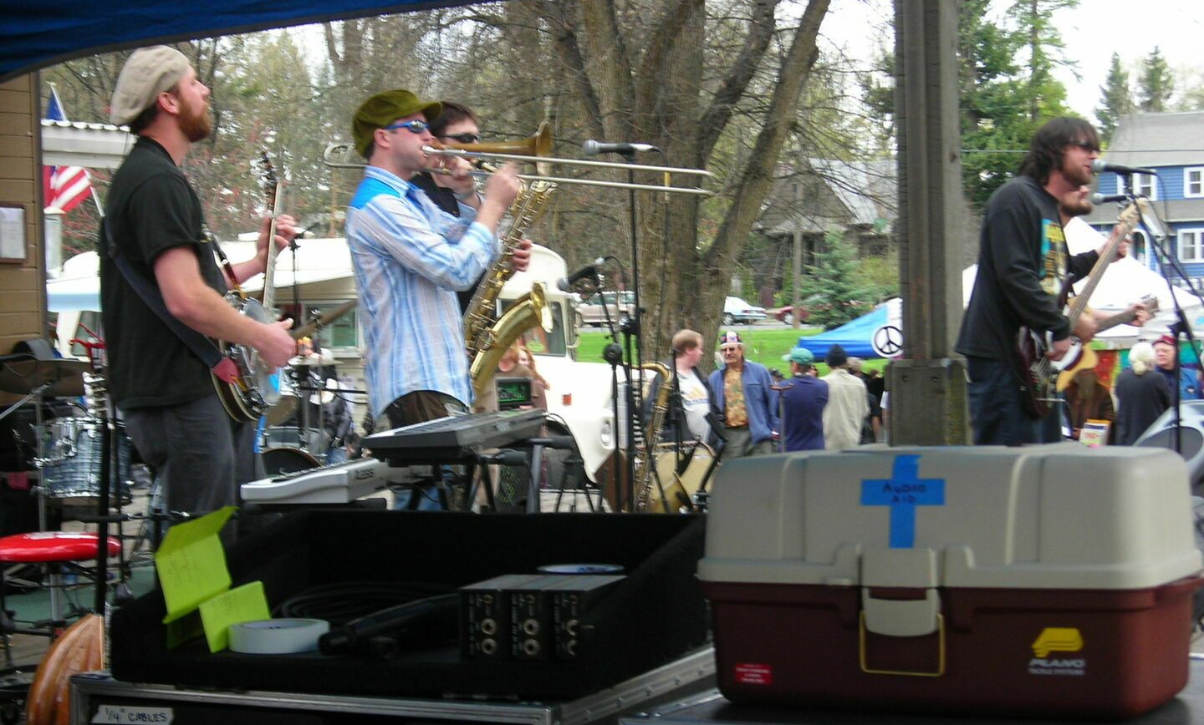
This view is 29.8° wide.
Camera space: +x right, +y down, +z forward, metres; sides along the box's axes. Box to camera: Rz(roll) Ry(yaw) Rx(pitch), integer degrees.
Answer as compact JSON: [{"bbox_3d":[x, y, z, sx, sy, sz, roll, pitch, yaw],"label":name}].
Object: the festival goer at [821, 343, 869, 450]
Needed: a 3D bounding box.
[{"bbox_3d":[2.326,0.706,21.520,0.490,1.780,0.340,-1,1,0],"label":"festival goer"}]

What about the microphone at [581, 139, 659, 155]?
[{"bbox_3d":[0.054,-0.648,6.800,0.232,0.052,0.052,-1,0,0],"label":"microphone"}]

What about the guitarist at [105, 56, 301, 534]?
[{"bbox_3d":[-1.061,0.075,6.070,0.500,1.830,0.580,-1,1,-3],"label":"guitarist"}]

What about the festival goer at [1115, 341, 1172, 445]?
[{"bbox_3d":[4.440,0.652,18.500,0.470,1.650,0.330,-2,0,18],"label":"festival goer"}]

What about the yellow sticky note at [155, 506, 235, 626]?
[{"bbox_3d":[-0.446,0.224,2.480,0.080,0.122,0.050,-6,-5,8],"label":"yellow sticky note"}]

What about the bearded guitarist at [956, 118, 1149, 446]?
[{"bbox_3d":[1.625,0.020,8.200,0.620,1.790,0.600,-2,0,16],"label":"bearded guitarist"}]

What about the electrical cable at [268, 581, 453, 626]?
[{"bbox_3d":[-0.270,0.303,2.720,0.250,0.055,0.250,-2,0,0],"label":"electrical cable"}]

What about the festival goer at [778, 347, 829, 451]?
[{"bbox_3d":[1.914,0.734,21.219,0.490,1.760,0.350,-2,1,-11],"label":"festival goer"}]

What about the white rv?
[{"bbox_3d":[-2.770,0.140,26.400,7.100,3.000,2.400,-1,0,18],"label":"white rv"}]

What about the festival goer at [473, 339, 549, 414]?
[{"bbox_3d":[-0.737,0.649,18.518,0.520,1.660,0.360,-2,1,-6],"label":"festival goer"}]

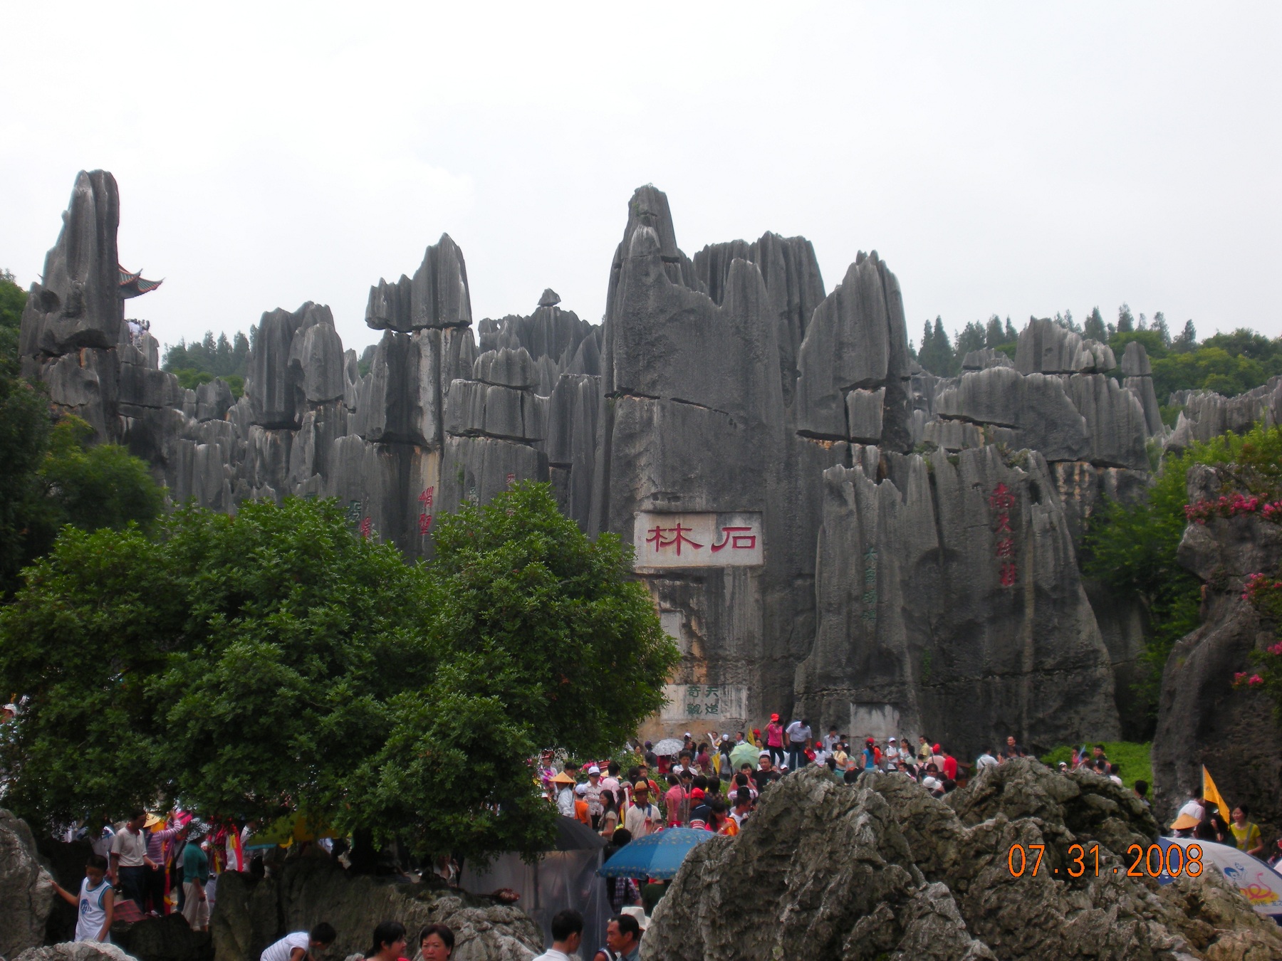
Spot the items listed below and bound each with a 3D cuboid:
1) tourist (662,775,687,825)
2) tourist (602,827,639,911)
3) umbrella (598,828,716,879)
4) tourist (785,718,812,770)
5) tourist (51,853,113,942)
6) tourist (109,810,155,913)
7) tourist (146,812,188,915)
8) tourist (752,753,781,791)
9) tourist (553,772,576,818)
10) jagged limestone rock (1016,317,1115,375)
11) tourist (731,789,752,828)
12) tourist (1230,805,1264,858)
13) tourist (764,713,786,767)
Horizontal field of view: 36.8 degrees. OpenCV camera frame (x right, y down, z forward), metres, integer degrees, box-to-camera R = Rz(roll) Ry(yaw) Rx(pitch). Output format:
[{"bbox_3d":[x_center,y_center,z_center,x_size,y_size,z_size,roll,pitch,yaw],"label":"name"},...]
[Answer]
[{"bbox_3d":[0.539,5.450,30.409,0.460,1.600,0.300,3,-7,-24],"label":"tourist"},{"bbox_3d":[-0.194,4.491,20.105,0.500,1.670,0.320,-1,-7,6],"label":"tourist"},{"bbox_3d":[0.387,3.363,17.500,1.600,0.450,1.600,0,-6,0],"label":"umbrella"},{"bbox_3d":[3.891,6.658,47.500,0.620,1.600,0.420,1,-6,-12],"label":"tourist"},{"bbox_3d":[-4.507,3.724,15.521,0.520,1.380,0.360,-4,-8,30],"label":"tourist"},{"bbox_3d":[-8.066,6.051,30.500,0.620,1.680,0.450,4,-7,-37],"label":"tourist"},{"bbox_3d":[-7.716,6.226,31.300,0.620,1.680,0.500,-3,-7,24],"label":"tourist"},{"bbox_3d":[2.243,5.752,34.403,0.500,1.700,0.320,-1,-7,9],"label":"tourist"},{"bbox_3d":[-1.151,5.282,29.405,0.420,1.660,0.480,1,-7,-12],"label":"tourist"},{"bbox_3d":[14.283,-4.530,65.000,3.400,1.950,2.500,0,-6,0],"label":"jagged limestone rock"},{"bbox_3d":[1.378,5.076,26.405,0.330,1.660,0.480,1,-7,-9],"label":"tourist"},{"bbox_3d":[7.715,4.925,24.500,0.460,1.600,0.340,-3,-7,24],"label":"tourist"},{"bbox_3d":[3.345,6.653,48.000,0.500,1.660,0.360,2,-6,-14],"label":"tourist"}]

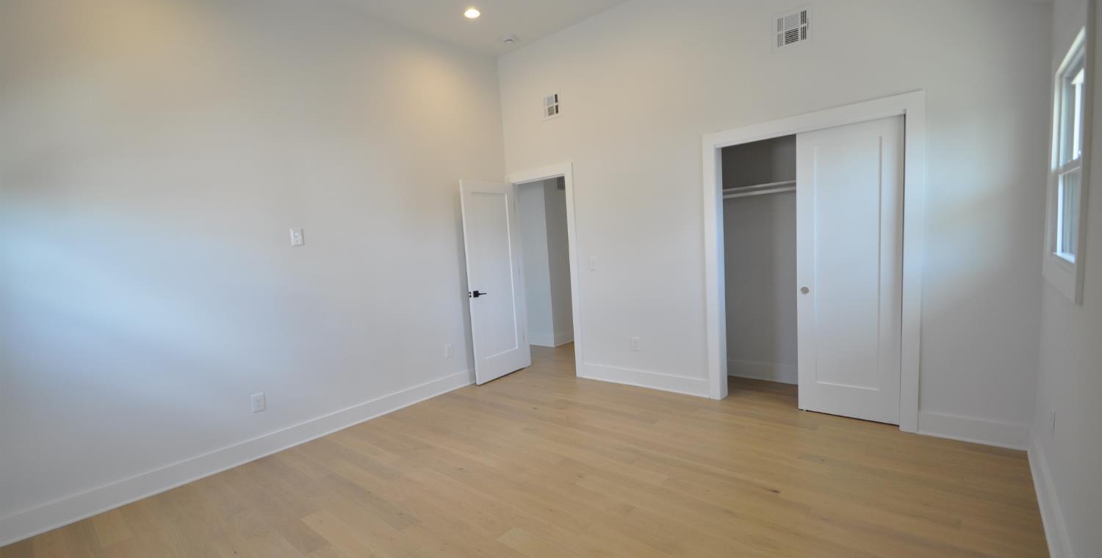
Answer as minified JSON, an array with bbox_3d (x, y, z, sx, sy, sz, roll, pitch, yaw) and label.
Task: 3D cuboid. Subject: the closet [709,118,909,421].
[{"bbox_3d":[2.008,-0.047,3.575,1.200,2.060,0.620,1,7,40],"label":"closet"}]

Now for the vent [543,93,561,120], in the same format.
[{"bbox_3d":[0.011,-1.725,4.592,0.225,0.225,0.020,1,7,40],"label":"vent"}]

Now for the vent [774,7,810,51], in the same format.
[{"bbox_3d":[1.677,-1.744,3.196,0.238,0.243,0.020,1,7,40],"label":"vent"}]

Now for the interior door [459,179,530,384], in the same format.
[{"bbox_3d":[-0.545,0.008,4.774,0.040,2.020,0.770,1,7,40],"label":"interior door"}]

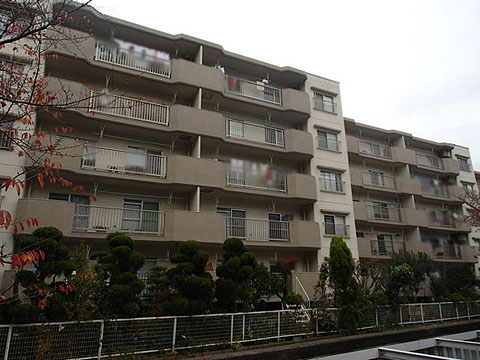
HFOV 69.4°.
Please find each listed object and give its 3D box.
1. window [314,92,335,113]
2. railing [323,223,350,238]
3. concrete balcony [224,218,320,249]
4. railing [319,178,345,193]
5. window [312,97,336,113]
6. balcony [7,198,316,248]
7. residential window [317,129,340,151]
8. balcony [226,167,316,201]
[{"bbox_3d":[5.502,-5.031,22.683,1.600,1.160,0.150,7,-19,-24],"label":"window"},{"bbox_3d":[5.598,2.983,20.048,1.970,0.750,0.180,7,-19,-24],"label":"railing"},{"bbox_3d":[1.591,2.911,18.525,5.598,1.380,1.350,7,-19,-24],"label":"concrete balcony"},{"bbox_3d":[5.573,0.405,20.848,1.970,0.750,0.180,7,-19,-24],"label":"railing"},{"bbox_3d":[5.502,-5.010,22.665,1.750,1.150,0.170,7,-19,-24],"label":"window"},{"bbox_3d":[-2.342,2.394,16.733,14.305,1.380,1.350,7,-19,-24],"label":"balcony"},{"bbox_3d":[5.527,-2.452,21.883,1.600,1.160,0.150,7,-19,-24],"label":"residential window"},{"bbox_3d":[1.566,0.333,19.325,5.598,1.380,1.350,7,-19,-24],"label":"balcony"}]

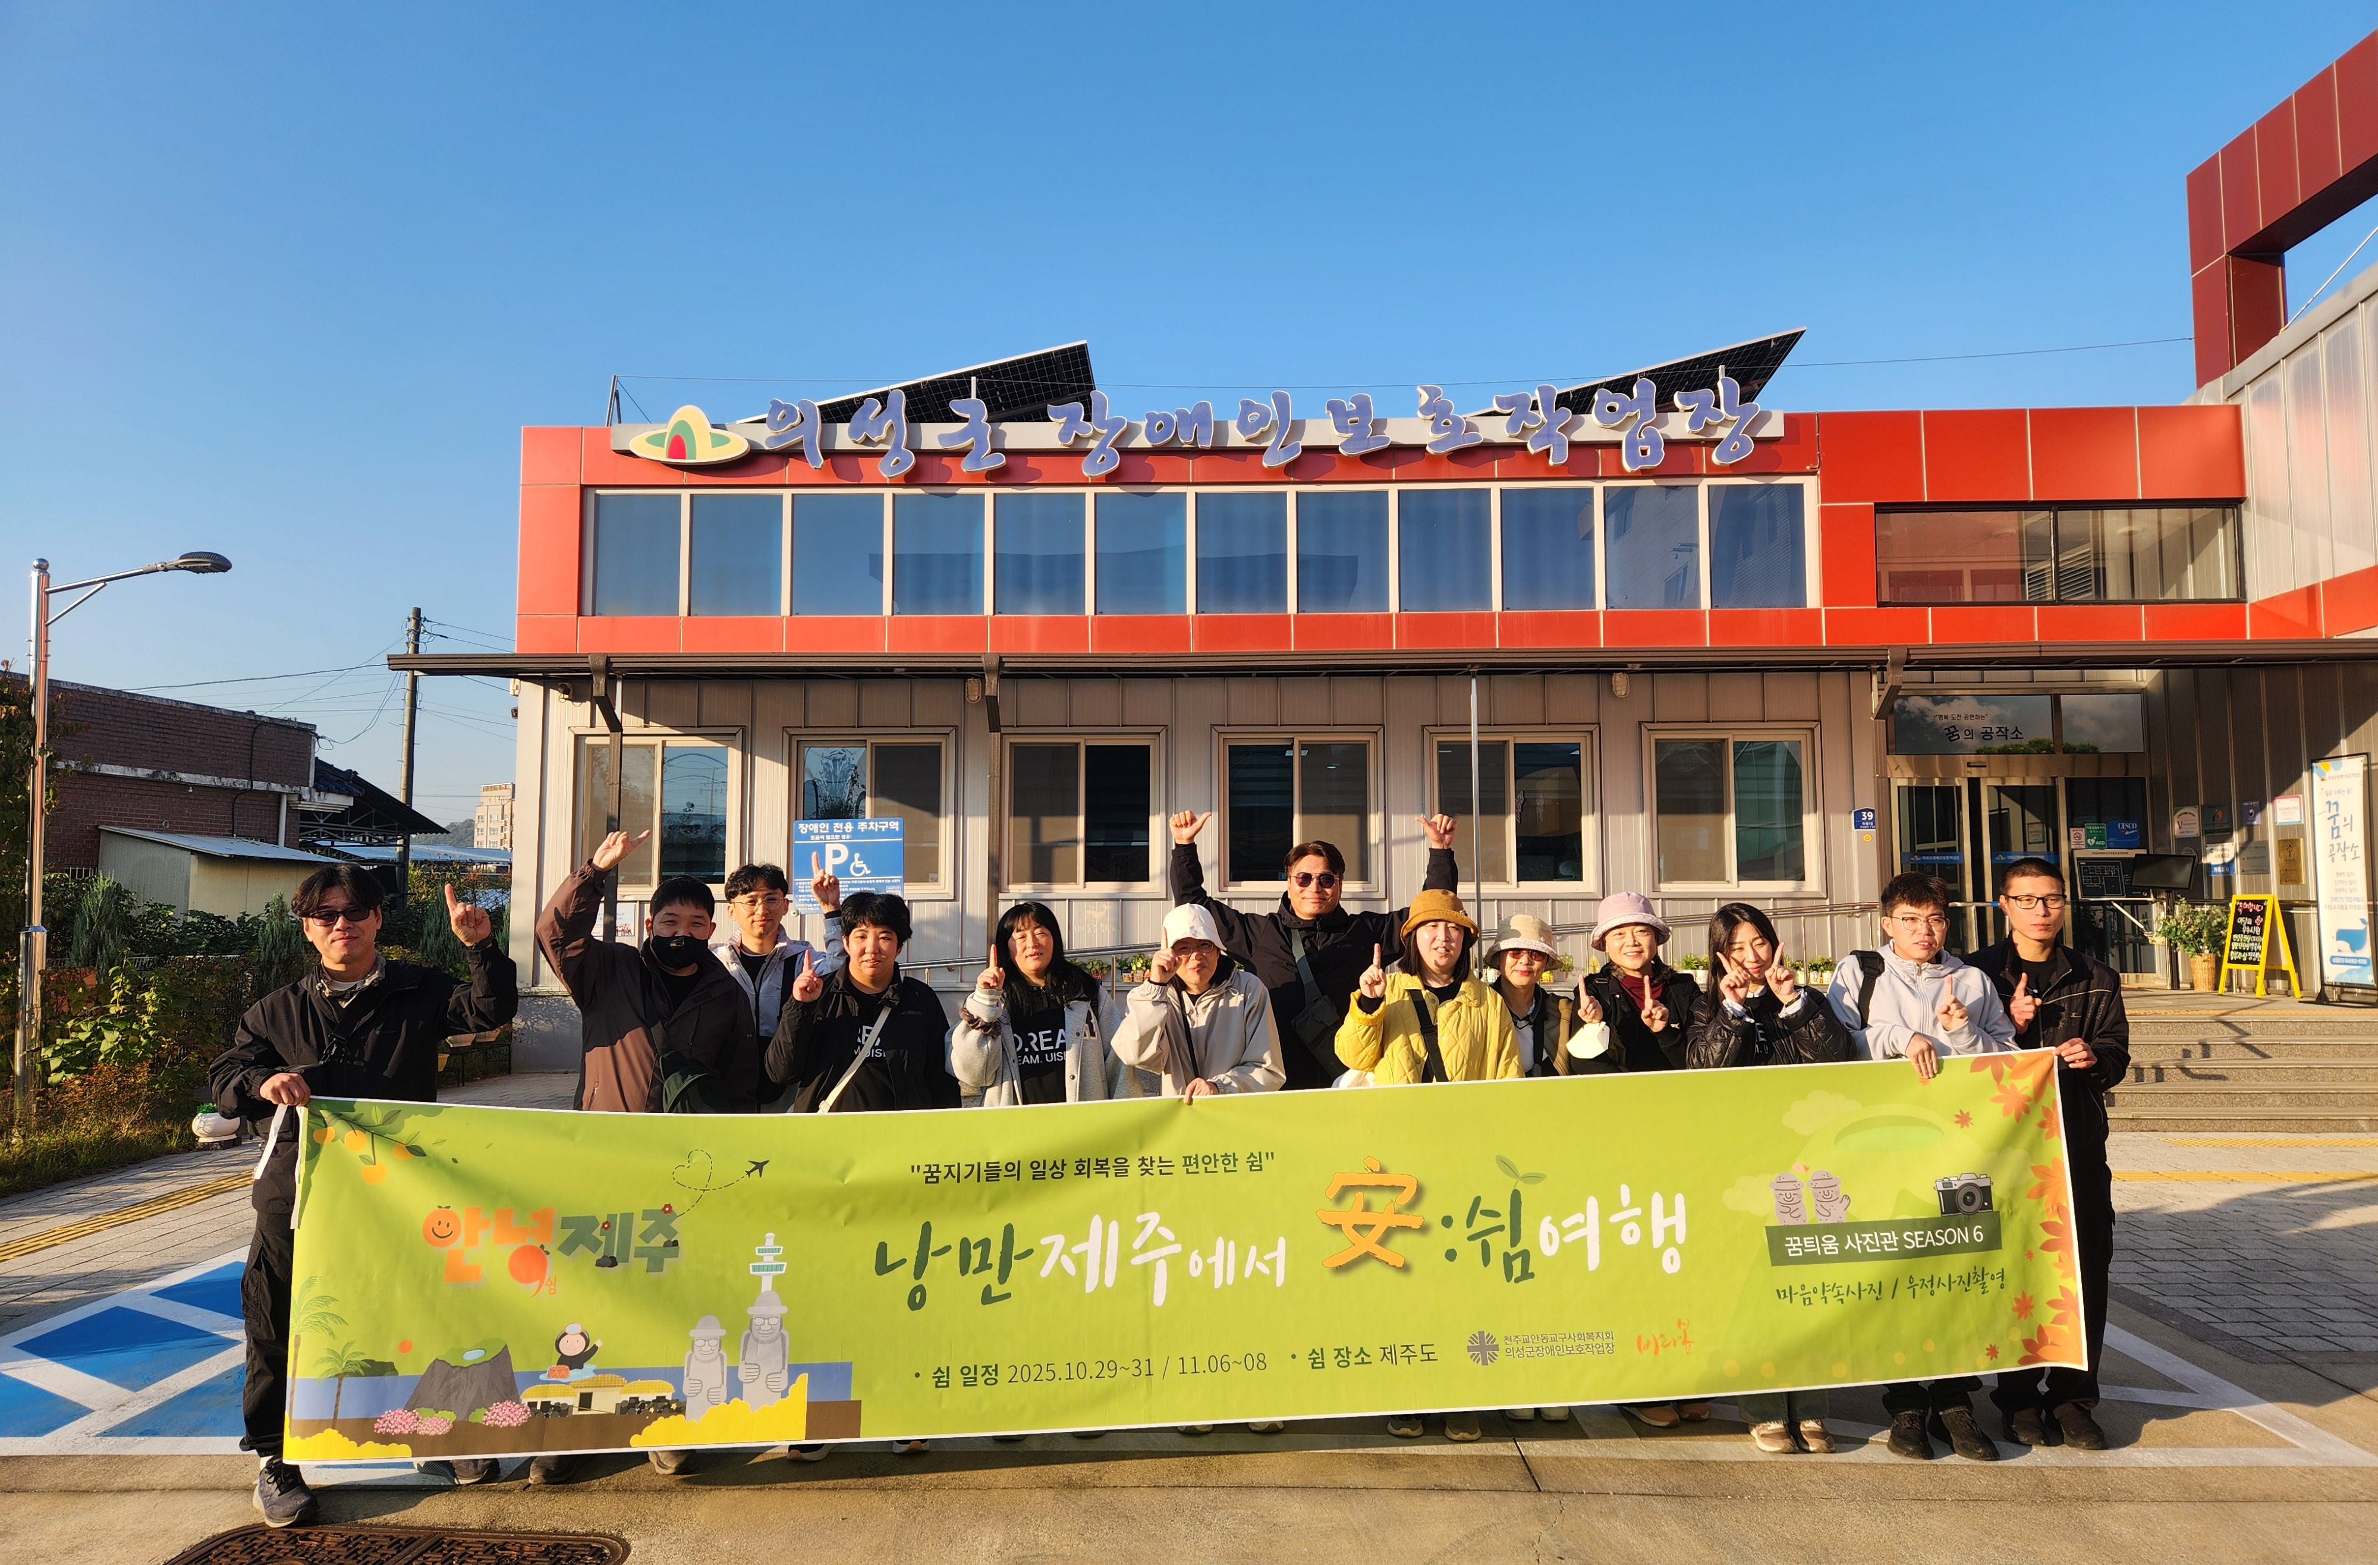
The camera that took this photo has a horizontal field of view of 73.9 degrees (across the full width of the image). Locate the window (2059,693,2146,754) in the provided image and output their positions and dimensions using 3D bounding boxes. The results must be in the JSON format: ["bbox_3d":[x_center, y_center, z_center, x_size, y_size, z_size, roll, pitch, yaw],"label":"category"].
[{"bbox_3d":[9.214,-0.584,15.973,0.844,0.594,0.100,0,-4,2],"label":"window"}]

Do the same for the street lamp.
[{"bbox_3d":[-6.981,0.399,10.324,1.320,3.850,0.250,0,-4,2],"label":"street lamp"}]

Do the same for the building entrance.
[{"bbox_3d":[8.349,1.001,15.914,2.577,2.112,0.200,0,-4,2],"label":"building entrance"}]

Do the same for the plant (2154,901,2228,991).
[{"bbox_3d":[9.781,1.602,15.391,0.660,0.869,0.620,0,-4,2],"label":"plant"}]

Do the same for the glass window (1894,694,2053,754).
[{"bbox_3d":[7.931,-0.586,16.024,1.596,0.596,0.100,0,-4,2],"label":"glass window"}]

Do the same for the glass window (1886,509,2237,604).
[{"bbox_3d":[7.981,-2.089,14.504,3.242,0.882,0.100,0,-4,2],"label":"glass window"}]

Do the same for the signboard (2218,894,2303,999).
[{"bbox_3d":[9.761,1.498,14.400,0.450,0.940,0.500,0,-4,-3],"label":"signboard"}]

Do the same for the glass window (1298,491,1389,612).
[{"bbox_3d":[1.457,-2.183,14.948,0.857,1.174,0.100,0,-4,2],"label":"glass window"}]

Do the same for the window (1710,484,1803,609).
[{"bbox_3d":[5.253,-2.189,14.600,0.839,1.132,0.100,0,-4,2],"label":"window"}]

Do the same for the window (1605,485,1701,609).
[{"bbox_3d":[4.301,-2.185,14.631,0.842,1.152,0.100,0,-4,2],"label":"window"}]

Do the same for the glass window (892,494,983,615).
[{"bbox_3d":[-2.365,-2.138,14.842,0.814,1.151,0.100,0,-4,2],"label":"glass window"}]

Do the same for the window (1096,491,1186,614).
[{"bbox_3d":[-0.449,-2.177,15.023,0.848,1.180,0.100,0,-4,2],"label":"window"}]

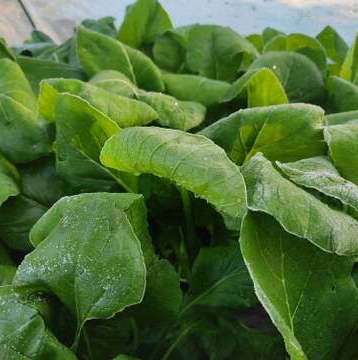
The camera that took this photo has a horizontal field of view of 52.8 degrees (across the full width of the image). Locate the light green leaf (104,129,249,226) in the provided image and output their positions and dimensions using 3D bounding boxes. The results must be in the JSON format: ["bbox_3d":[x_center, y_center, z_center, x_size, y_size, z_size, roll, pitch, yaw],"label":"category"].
[{"bbox_3d":[-0.006,-0.006,0.430,0.159,0.098,0.088,0,31,0],"label":"light green leaf"}]

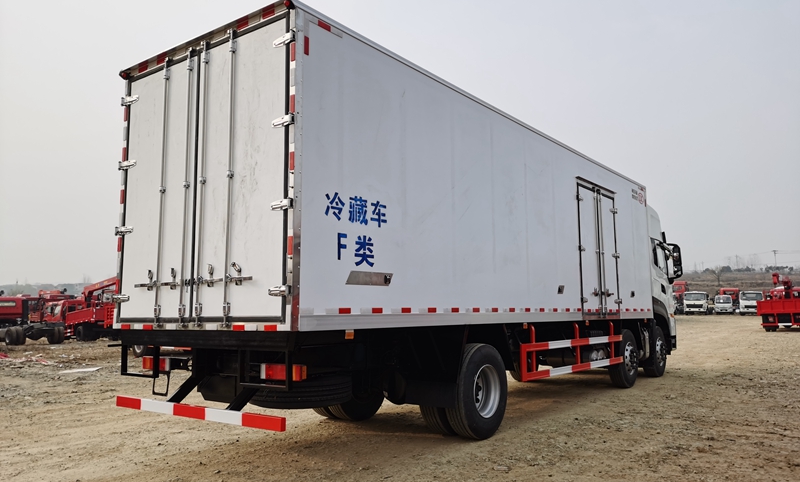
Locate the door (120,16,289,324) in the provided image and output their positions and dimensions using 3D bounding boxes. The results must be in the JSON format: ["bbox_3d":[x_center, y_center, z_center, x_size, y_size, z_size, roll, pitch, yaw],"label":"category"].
[{"bbox_3d":[-1.827,-0.512,5.659,2.370,2.500,0.130,-5,-8,36],"label":"door"}]

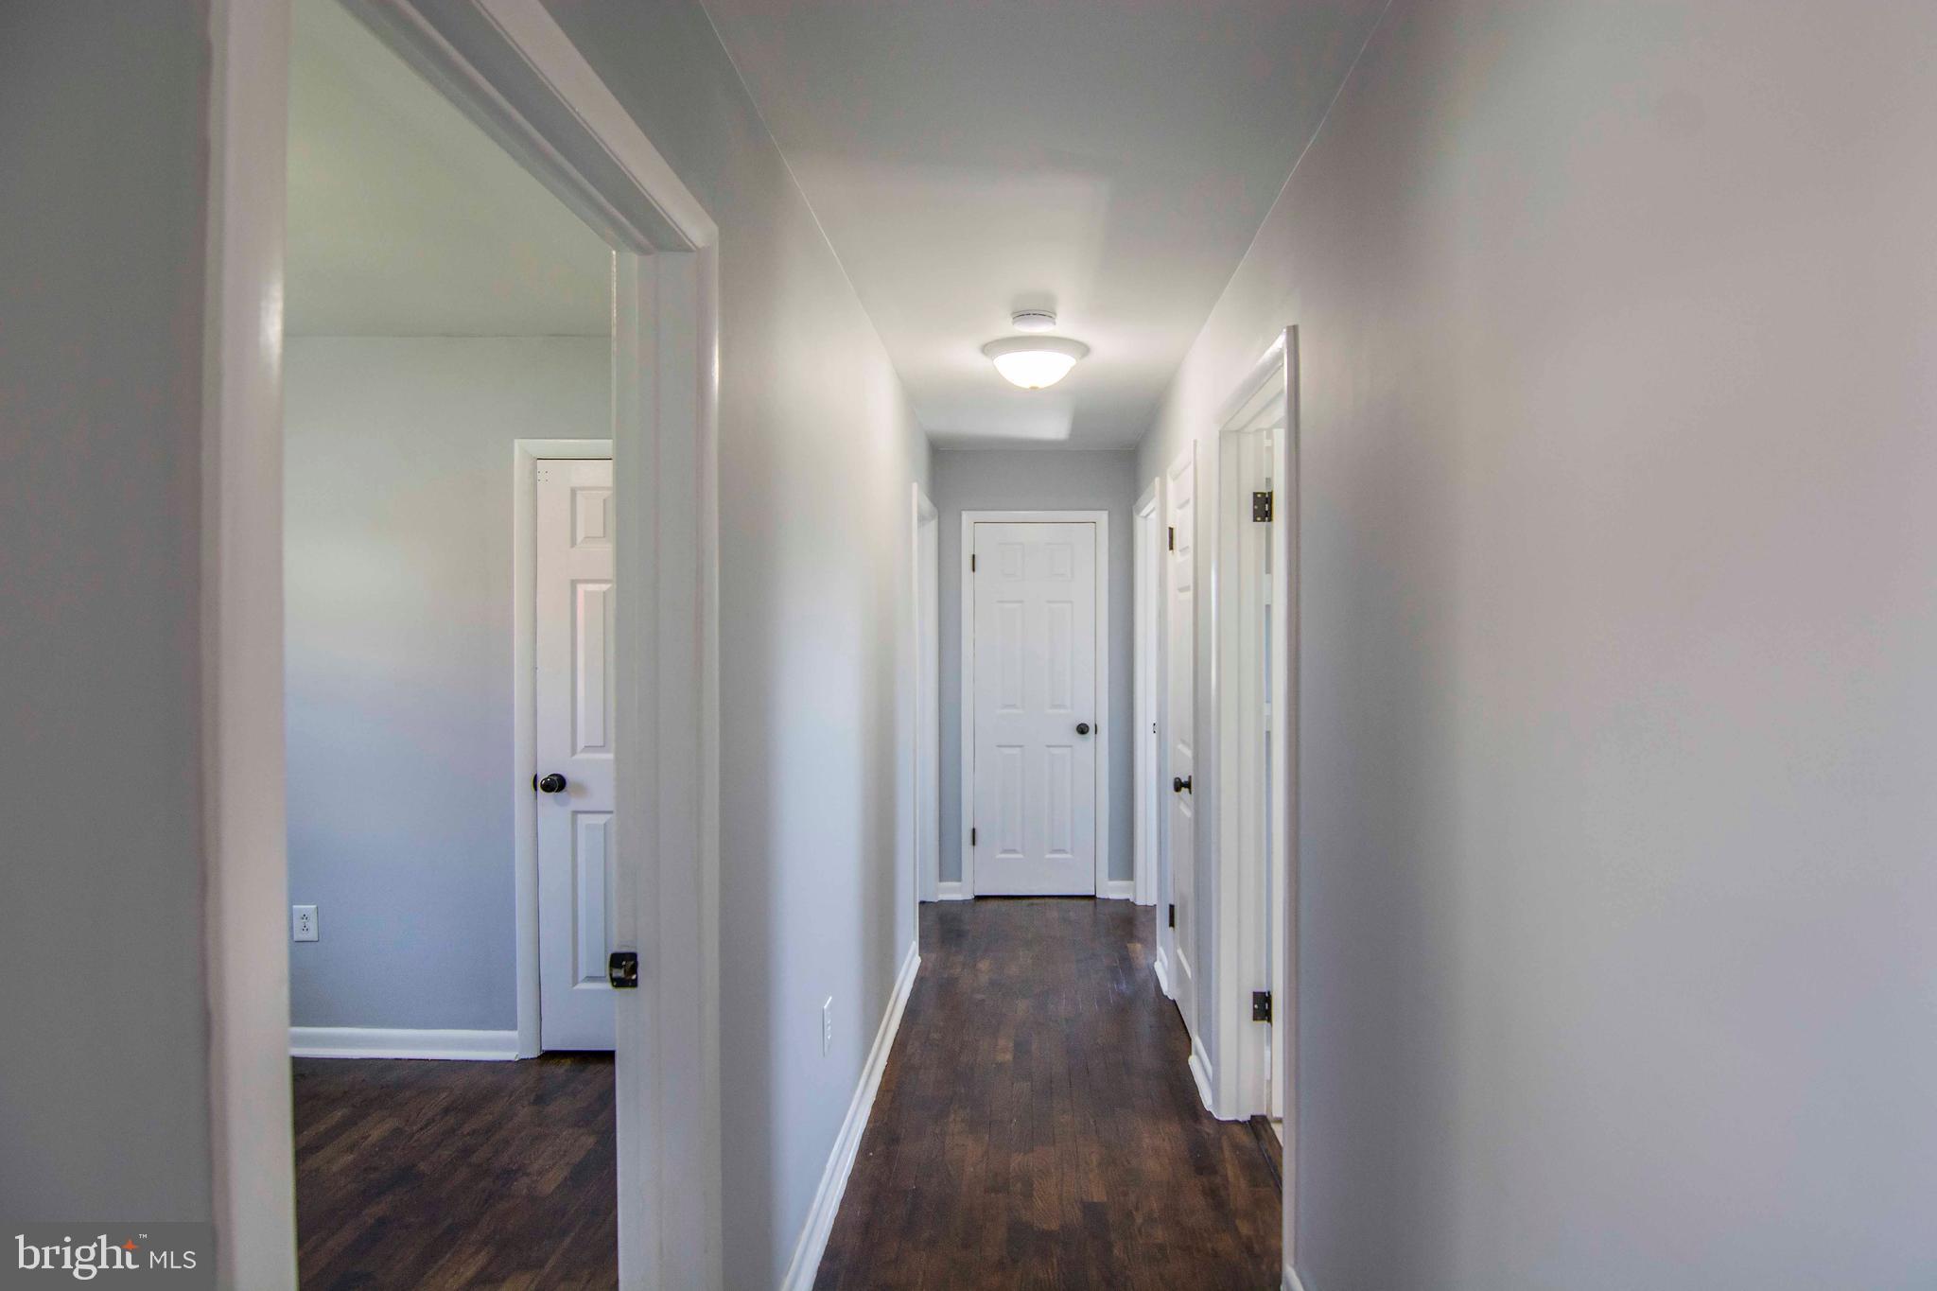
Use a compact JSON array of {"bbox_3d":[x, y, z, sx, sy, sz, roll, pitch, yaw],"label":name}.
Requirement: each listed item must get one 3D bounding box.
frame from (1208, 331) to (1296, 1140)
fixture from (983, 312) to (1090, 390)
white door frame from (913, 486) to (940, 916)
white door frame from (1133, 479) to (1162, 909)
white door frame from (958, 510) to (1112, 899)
[{"bbox_3d":[0.778,0.365,2.212,0.150,2.106,0.735,0,1,4],"label":"frame"},{"bbox_3d":[0.231,-0.962,2.938,0.372,0.150,0.372,0,1,4],"label":"fixture"},{"bbox_3d":[-0.257,0.335,4.238,0.130,2.106,0.795,0,1,4],"label":"white door frame"},{"bbox_3d":[0.907,0.338,4.115,0.130,2.106,0.860,0,1,4],"label":"white door frame"},{"bbox_3d":[0.365,0.329,4.715,0.803,2.106,0.110,0,1,4],"label":"white door frame"}]

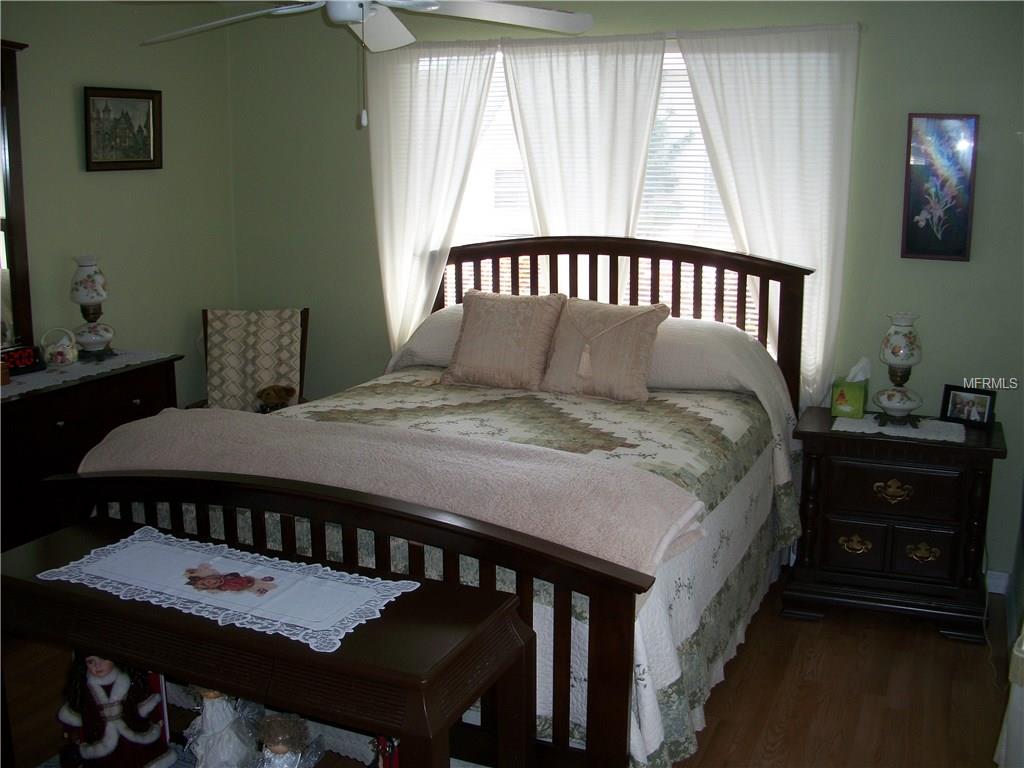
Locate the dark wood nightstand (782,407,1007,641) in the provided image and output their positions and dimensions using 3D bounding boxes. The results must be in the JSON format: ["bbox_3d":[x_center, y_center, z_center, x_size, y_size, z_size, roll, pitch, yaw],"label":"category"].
[{"bbox_3d":[1.352,0.481,3.694,0.667,0.674,0.399,5,13,21],"label":"dark wood nightstand"}]

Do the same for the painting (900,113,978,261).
[{"bbox_3d":[1.502,-0.688,3.637,0.226,0.499,0.025,6,13,24],"label":"painting"}]

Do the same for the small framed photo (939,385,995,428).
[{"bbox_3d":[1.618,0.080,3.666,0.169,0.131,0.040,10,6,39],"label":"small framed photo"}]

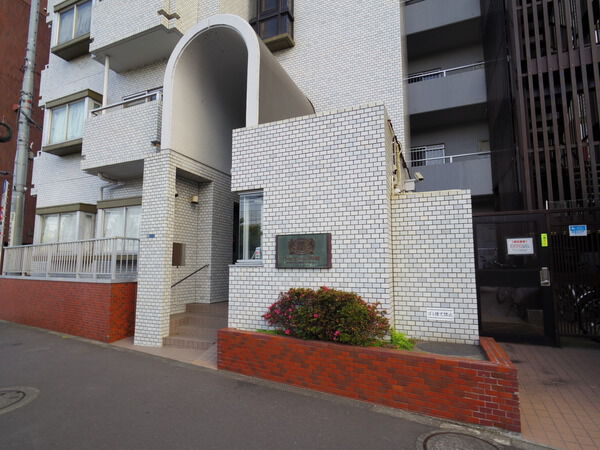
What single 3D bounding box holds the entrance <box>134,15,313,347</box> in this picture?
[{"bbox_3d":[-1.382,-0.766,6.928,2.604,6.146,2.760,-3,-7,22],"label":"entrance"}]

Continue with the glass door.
[{"bbox_3d":[3.557,0.889,5.240,1.058,2.125,0.055,-3,-7,22],"label":"glass door"}]

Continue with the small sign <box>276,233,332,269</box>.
[{"bbox_3d":[0.041,0.372,4.340,0.833,0.474,0.046,-3,-7,22],"label":"small sign"}]

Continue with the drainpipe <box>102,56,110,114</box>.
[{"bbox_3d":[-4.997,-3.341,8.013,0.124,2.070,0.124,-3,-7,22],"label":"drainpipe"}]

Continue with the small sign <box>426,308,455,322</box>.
[{"bbox_3d":[1.816,1.169,4.024,0.313,0.143,0.011,-3,-7,22],"label":"small sign"}]

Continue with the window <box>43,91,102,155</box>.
[{"bbox_3d":[-6.413,-2.834,8.818,1.799,1.408,0.442,-3,-7,22],"label":"window"}]

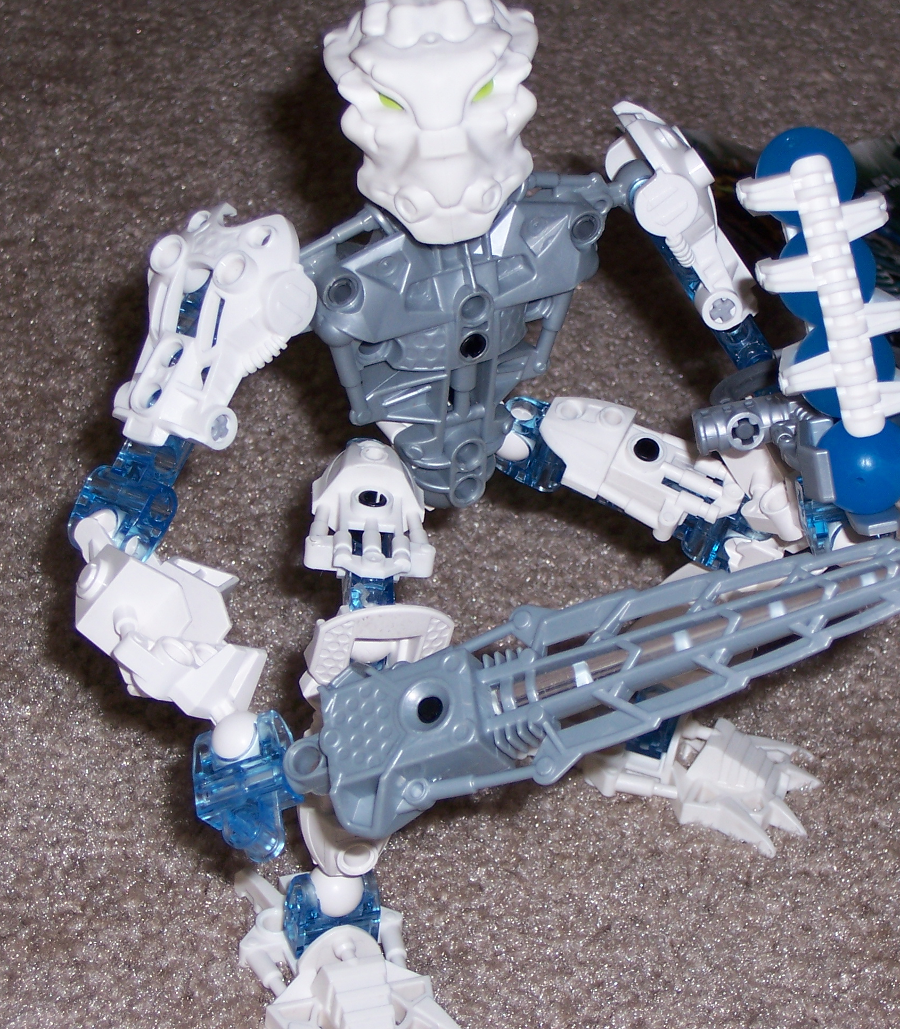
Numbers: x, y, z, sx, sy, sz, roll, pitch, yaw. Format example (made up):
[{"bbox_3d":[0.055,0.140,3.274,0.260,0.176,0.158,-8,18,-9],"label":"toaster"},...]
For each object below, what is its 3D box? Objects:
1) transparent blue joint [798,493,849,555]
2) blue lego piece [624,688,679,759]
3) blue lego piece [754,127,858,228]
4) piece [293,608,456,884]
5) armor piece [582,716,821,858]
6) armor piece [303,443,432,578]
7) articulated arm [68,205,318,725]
[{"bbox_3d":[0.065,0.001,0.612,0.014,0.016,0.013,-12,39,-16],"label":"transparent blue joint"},{"bbox_3d":[0.037,0.038,0.650,0.012,0.015,0.015,14,39,17],"label":"blue lego piece"},{"bbox_3d":[0.059,-0.056,0.588,0.017,0.017,0.017,0,37,0],"label":"blue lego piece"},{"bbox_3d":[-0.013,0.039,0.614,0.026,0.048,0.021,6,37,-4],"label":"piece"},{"bbox_3d":[0.046,0.050,0.655,0.045,0.017,0.031,14,39,17],"label":"armor piece"},{"bbox_3d":[-0.014,-0.001,0.612,0.023,0.012,0.036,0,33,0],"label":"armor piece"},{"bbox_3d":[-0.044,-0.009,0.610,0.042,0.094,0.035,-9,38,-12],"label":"articulated arm"}]

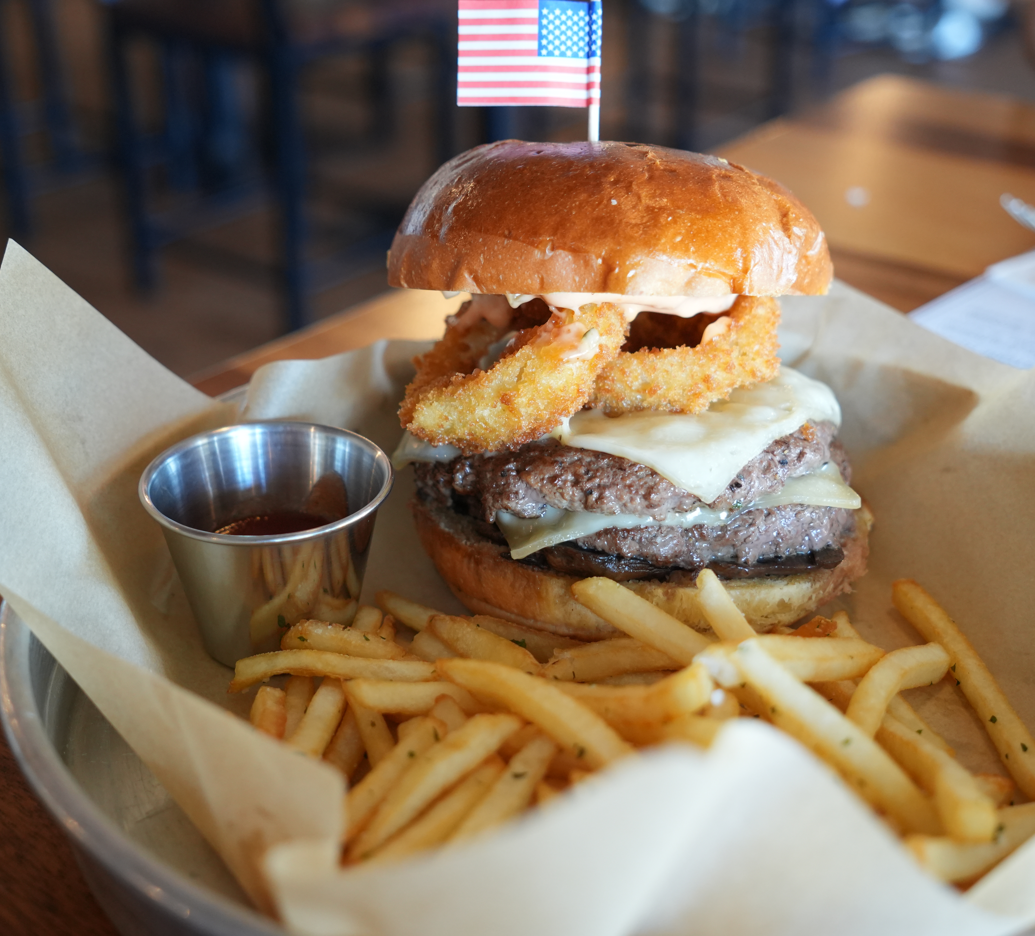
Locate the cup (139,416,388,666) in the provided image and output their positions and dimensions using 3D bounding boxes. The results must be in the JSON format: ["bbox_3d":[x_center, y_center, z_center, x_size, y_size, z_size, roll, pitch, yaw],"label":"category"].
[{"bbox_3d":[-0.063,0.022,0.399,0.062,0.045,0.062,1,29,-1],"label":"cup"}]

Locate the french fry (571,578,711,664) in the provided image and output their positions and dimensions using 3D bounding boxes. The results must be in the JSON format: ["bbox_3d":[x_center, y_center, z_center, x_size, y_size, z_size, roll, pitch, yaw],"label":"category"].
[{"bbox_3d":[0.033,0.038,0.363,0.049,0.007,0.007,27,38,29],"label":"french fry"}]

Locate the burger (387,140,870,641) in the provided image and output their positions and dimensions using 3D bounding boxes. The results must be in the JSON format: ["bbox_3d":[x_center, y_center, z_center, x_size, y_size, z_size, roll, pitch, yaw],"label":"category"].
[{"bbox_3d":[0.027,-0.028,0.414,0.123,0.121,0.121,-1,28,0],"label":"burger"}]

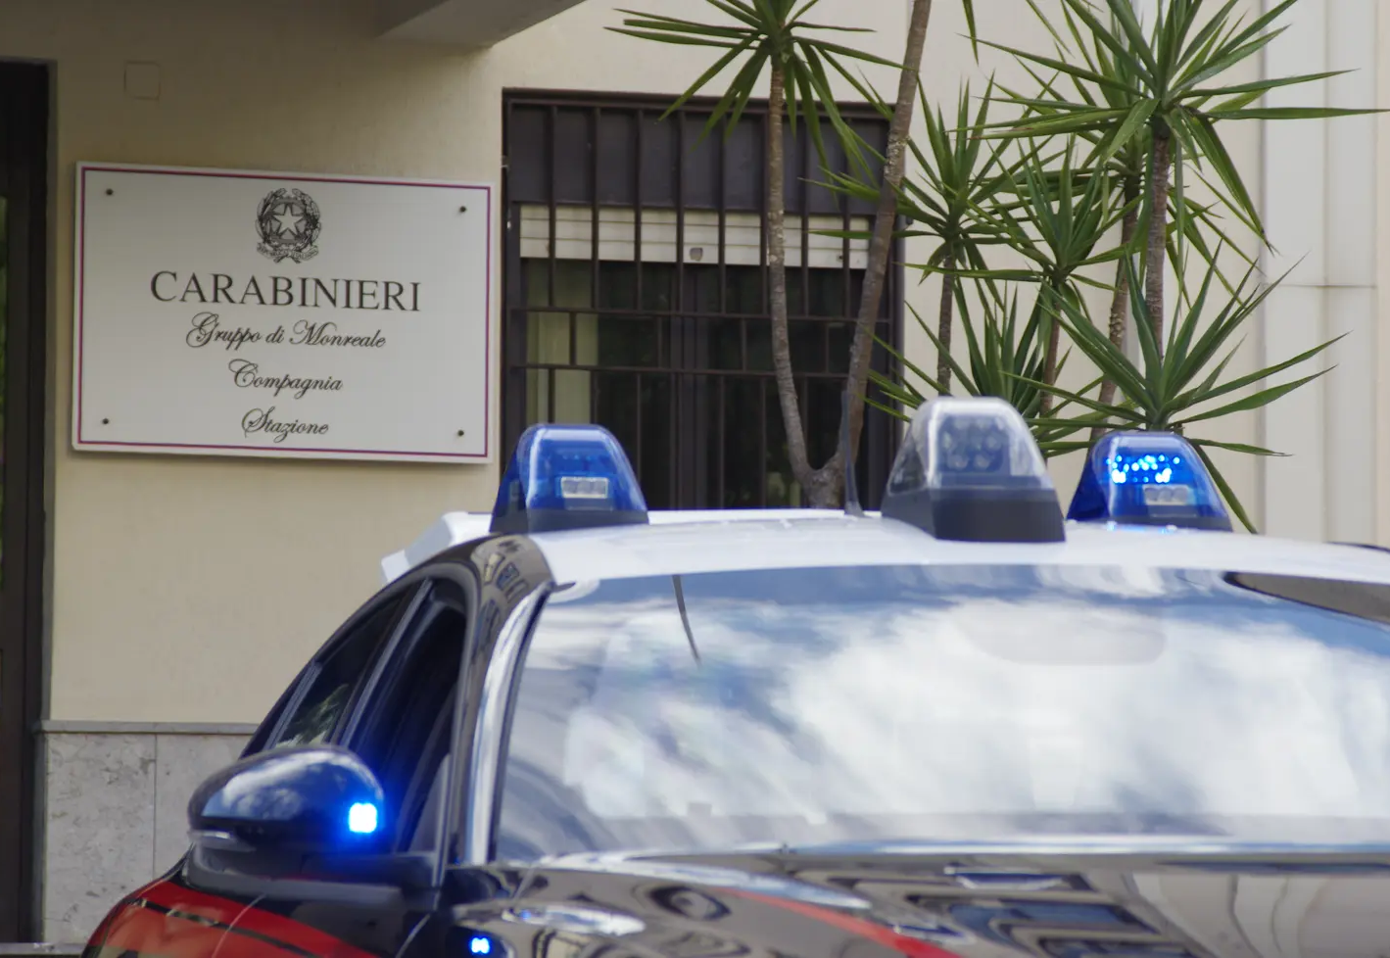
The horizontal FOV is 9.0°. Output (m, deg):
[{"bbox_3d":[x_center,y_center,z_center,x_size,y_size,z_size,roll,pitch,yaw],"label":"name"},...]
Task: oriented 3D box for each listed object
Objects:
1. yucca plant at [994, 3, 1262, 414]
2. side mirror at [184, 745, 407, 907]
[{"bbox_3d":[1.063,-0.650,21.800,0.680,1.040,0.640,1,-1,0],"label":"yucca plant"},{"bbox_3d":[-0.435,0.378,9.700,0.235,0.170,0.160,1,-1,-13],"label":"side mirror"}]

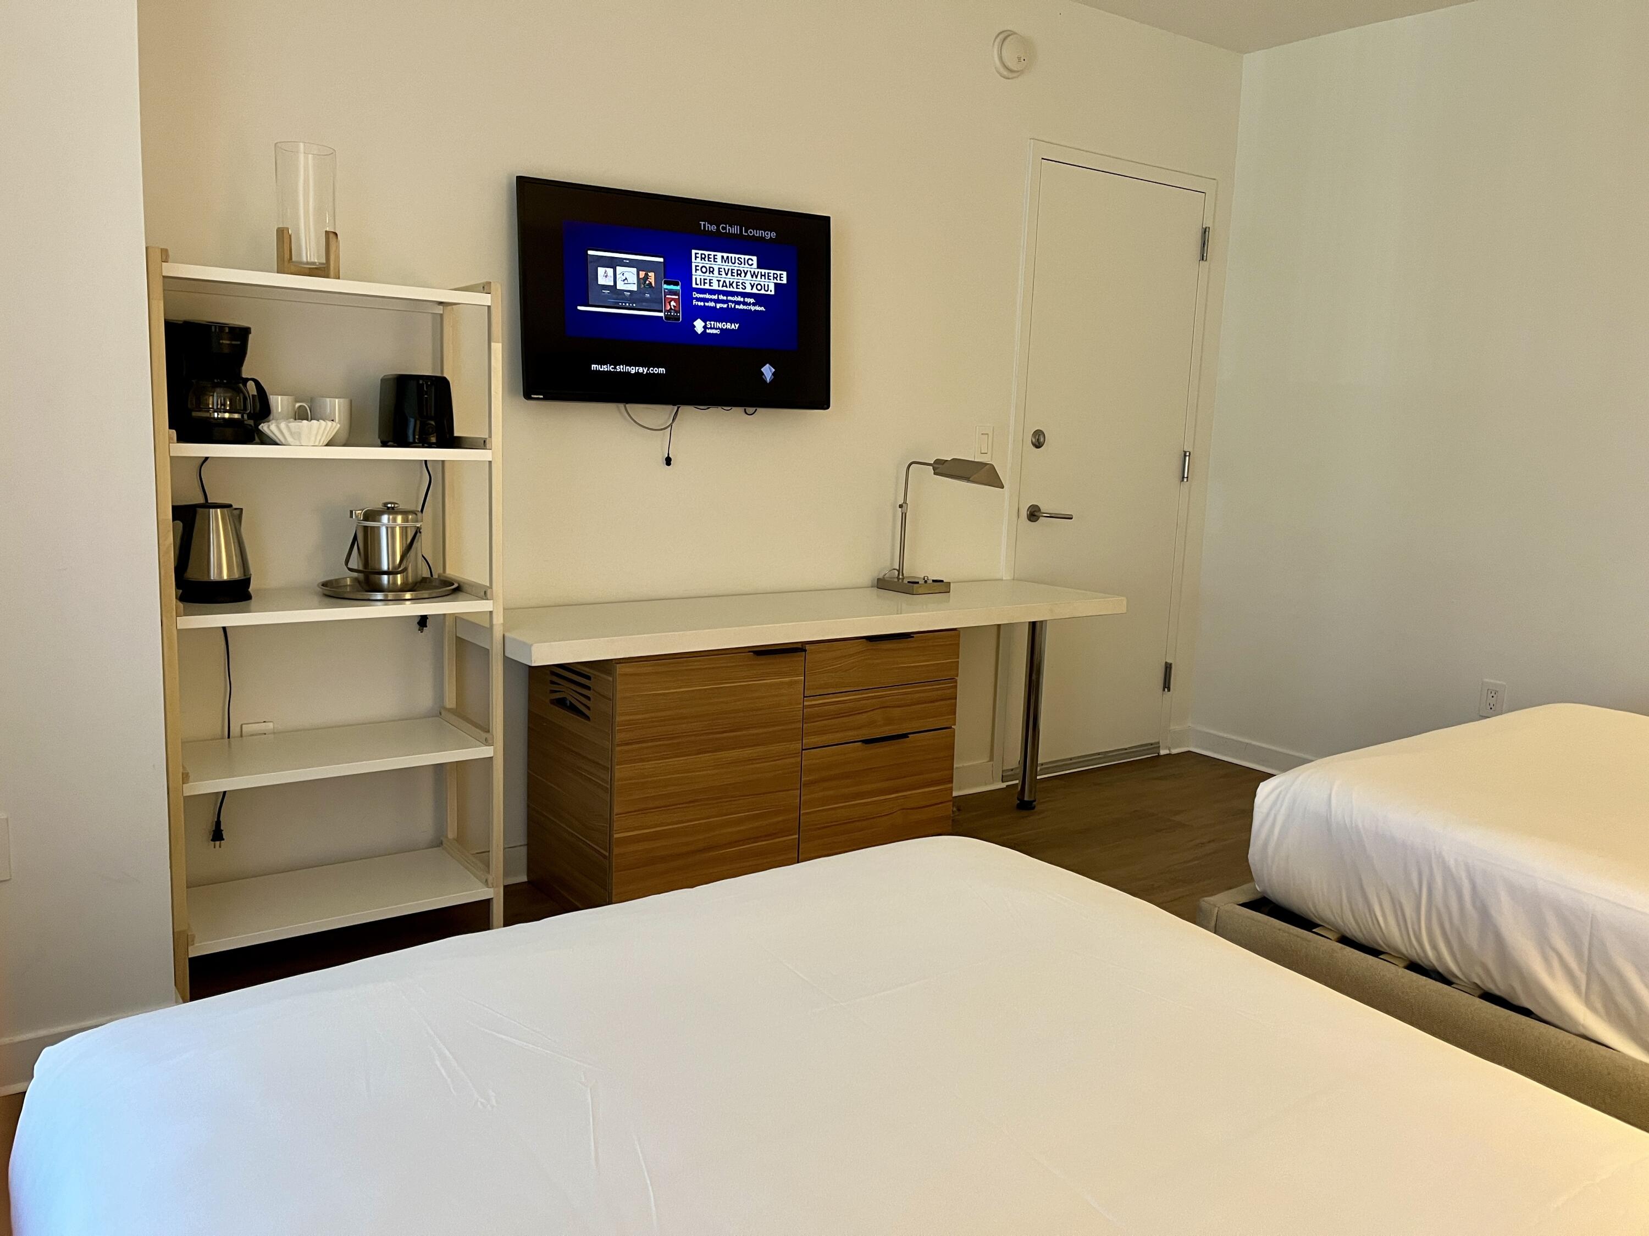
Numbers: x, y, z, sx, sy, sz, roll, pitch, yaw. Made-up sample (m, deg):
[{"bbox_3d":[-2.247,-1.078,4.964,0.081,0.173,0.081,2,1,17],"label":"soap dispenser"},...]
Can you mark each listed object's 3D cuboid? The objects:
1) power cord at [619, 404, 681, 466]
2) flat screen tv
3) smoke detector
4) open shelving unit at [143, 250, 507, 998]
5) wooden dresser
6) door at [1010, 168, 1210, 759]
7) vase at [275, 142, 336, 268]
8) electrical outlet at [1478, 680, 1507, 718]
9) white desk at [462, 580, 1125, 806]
[{"bbox_3d":[-0.450,-0.489,3.287,0.143,0.167,0.054,-4,11,-36],"label":"power cord"},{"bbox_3d":[-0.379,-0.835,3.291,0.925,0.532,0.065,-5,10,-35],"label":"flat screen tv"},{"bbox_3d":[0.596,-1.768,3.875,0.141,0.141,0.045,-4,11,-36],"label":"smoke detector"},{"bbox_3d":[-1.094,0.019,2.703,0.674,1.498,0.359,-4,11,-36],"label":"open shelving unit"},{"bbox_3d":[-0.208,0.365,3.354,1.045,0.684,0.496,-4,11,-36],"label":"wooden dresser"},{"bbox_3d":[1.000,-0.486,4.453,0.855,2.108,0.048,-4,11,-36],"label":"door"},{"bbox_3d":[-1.065,-0.842,2.543,0.123,0.239,0.123,-4,11,-36],"label":"vase"},{"bbox_3d":[2.147,0.265,3.980,0.009,0.120,0.074,-4,11,-36],"label":"electrical outlet"},{"bbox_3d":[0.004,0.325,3.522,1.970,0.731,0.487,-4,11,-36],"label":"white desk"}]

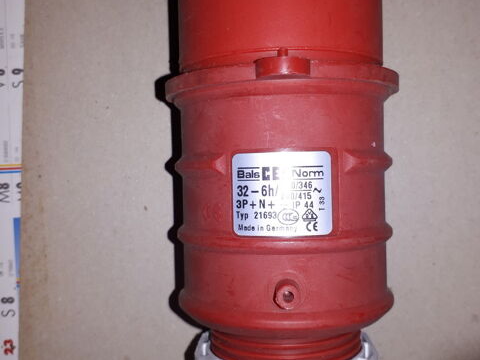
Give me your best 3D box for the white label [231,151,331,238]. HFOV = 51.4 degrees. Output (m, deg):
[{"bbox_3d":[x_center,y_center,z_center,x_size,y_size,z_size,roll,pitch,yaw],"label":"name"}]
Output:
[{"bbox_3d":[0.013,0.004,0.148,0.030,0.003,0.025,-1,93,5],"label":"white label"}]

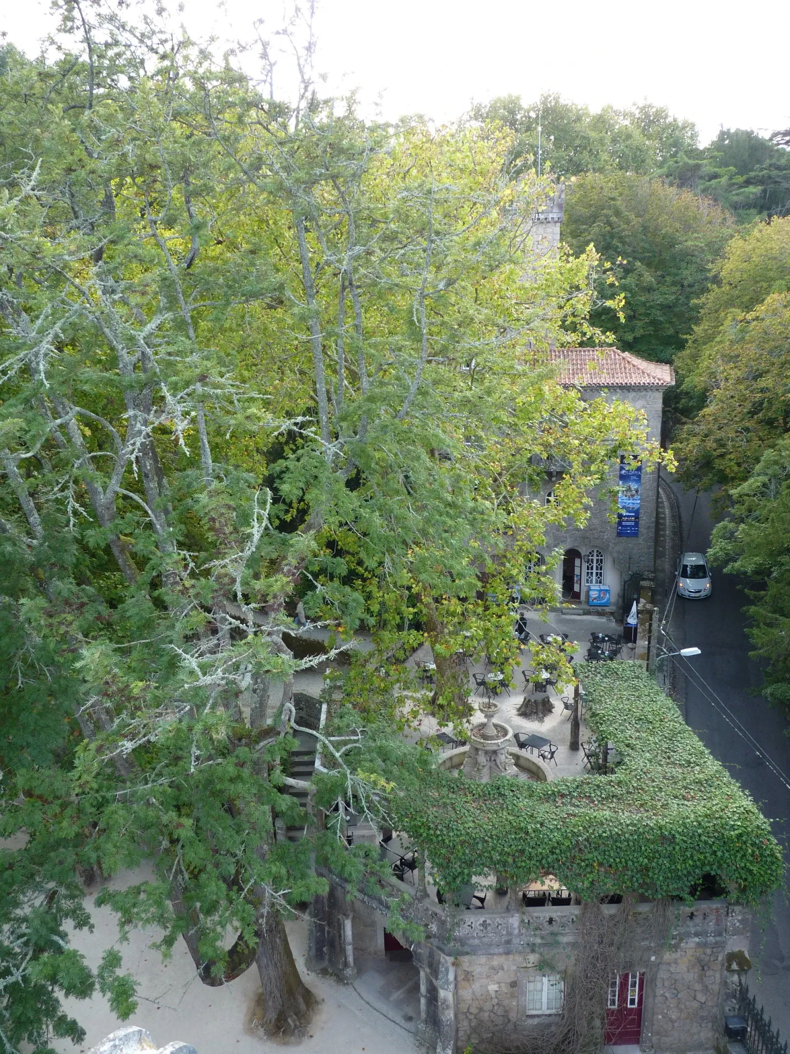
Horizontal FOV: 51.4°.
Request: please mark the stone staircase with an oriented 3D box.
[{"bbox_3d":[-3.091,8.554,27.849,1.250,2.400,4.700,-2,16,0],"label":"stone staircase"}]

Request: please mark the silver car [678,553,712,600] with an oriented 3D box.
[{"bbox_3d":[16.502,2.618,45.379,1.750,1.490,4.000,3,21,17],"label":"silver car"}]

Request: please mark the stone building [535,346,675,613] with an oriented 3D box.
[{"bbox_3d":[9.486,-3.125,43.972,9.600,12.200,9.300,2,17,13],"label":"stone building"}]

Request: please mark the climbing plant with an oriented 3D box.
[{"bbox_3d":[4.408,7.053,23.866,9.200,2.200,8.700,-2,16,0],"label":"climbing plant"}]

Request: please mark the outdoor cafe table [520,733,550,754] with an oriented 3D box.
[{"bbox_3d":[4.847,7.720,28.172,0.720,0.730,0.720,13,22,43],"label":"outdoor cafe table"}]

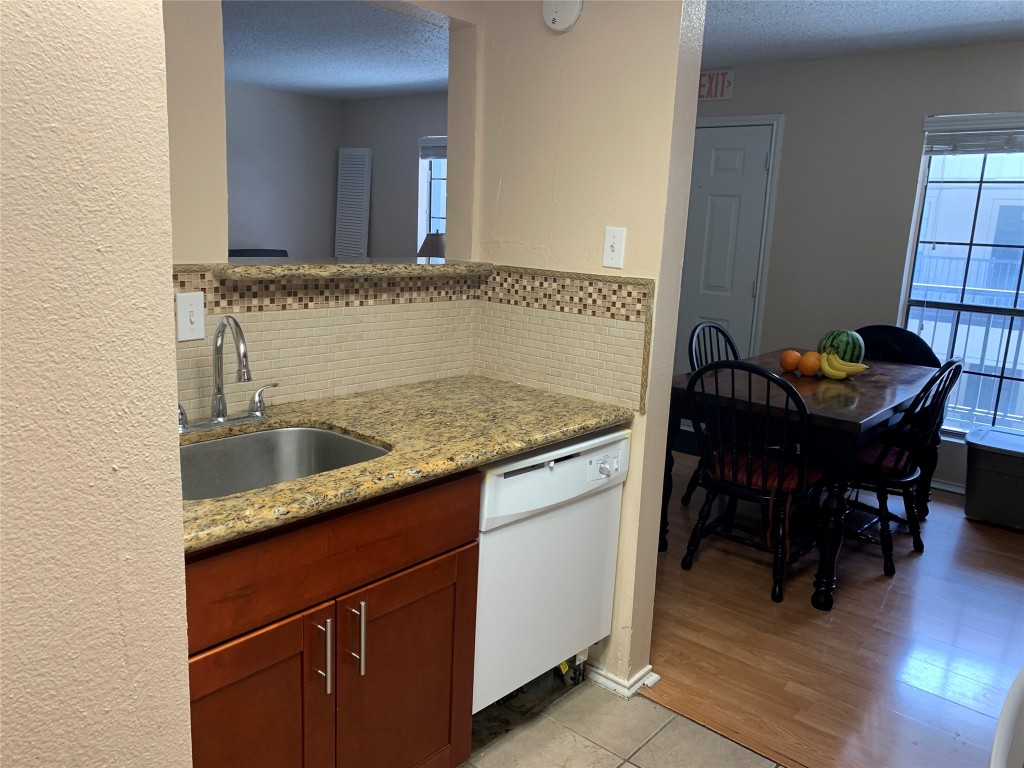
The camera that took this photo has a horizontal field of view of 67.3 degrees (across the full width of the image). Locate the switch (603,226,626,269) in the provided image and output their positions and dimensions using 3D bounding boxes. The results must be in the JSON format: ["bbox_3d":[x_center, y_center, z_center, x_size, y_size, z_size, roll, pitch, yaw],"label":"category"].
[{"bbox_3d":[0.290,-0.388,2.193,0.070,0.114,0.012,12,15,40],"label":"switch"}]

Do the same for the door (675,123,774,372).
[{"bbox_3d":[1.267,-0.692,5.349,0.915,2.060,0.045,12,15,40],"label":"door"}]

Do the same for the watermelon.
[{"bbox_3d":[1.583,-0.156,3.704,0.225,0.222,0.245,12,15,38],"label":"watermelon"}]

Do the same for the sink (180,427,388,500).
[{"bbox_3d":[-0.568,0.273,1.707,0.430,0.206,0.560,12,15,40],"label":"sink"}]

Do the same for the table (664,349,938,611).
[{"bbox_3d":[1.427,0.340,3.707,0.900,0.760,1.585,12,15,40],"label":"table"}]

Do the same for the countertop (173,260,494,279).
[{"bbox_3d":[-0.487,-0.341,2.242,0.295,0.042,0.965,12,15,40],"label":"countertop"}]

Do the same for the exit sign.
[{"bbox_3d":[1.308,-1.956,5.048,0.305,0.188,0.025,12,15,40],"label":"exit sign"}]

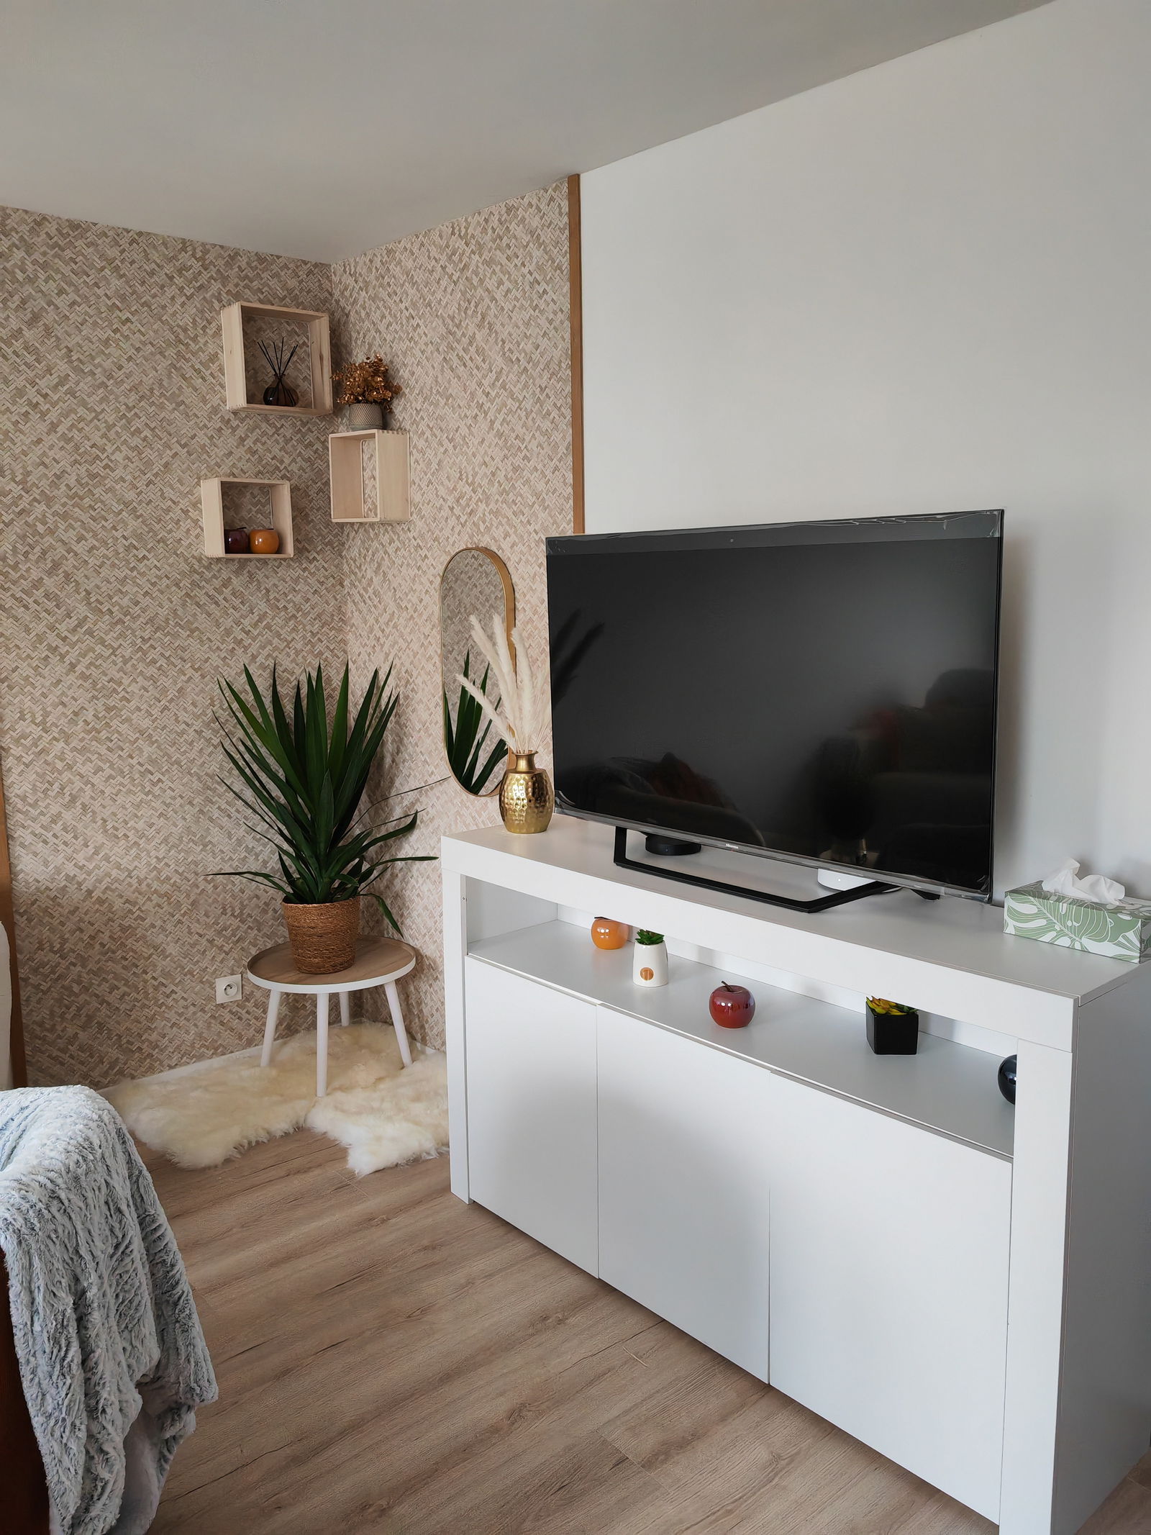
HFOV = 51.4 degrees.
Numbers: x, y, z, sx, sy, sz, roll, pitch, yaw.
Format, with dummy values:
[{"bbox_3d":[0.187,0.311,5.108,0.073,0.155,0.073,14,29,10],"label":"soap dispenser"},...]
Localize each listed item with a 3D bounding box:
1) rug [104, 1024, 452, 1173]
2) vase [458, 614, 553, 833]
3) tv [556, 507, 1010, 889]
[{"bbox_3d":[-0.755,0.965,3.490,0.930,0.080,1.040,-9,13,-42],"label":"rug"},{"bbox_3d":[-0.160,-0.105,2.869,0.230,0.530,0.240,-1,9,-3],"label":"vase"},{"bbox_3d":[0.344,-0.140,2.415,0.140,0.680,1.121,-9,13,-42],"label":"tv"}]

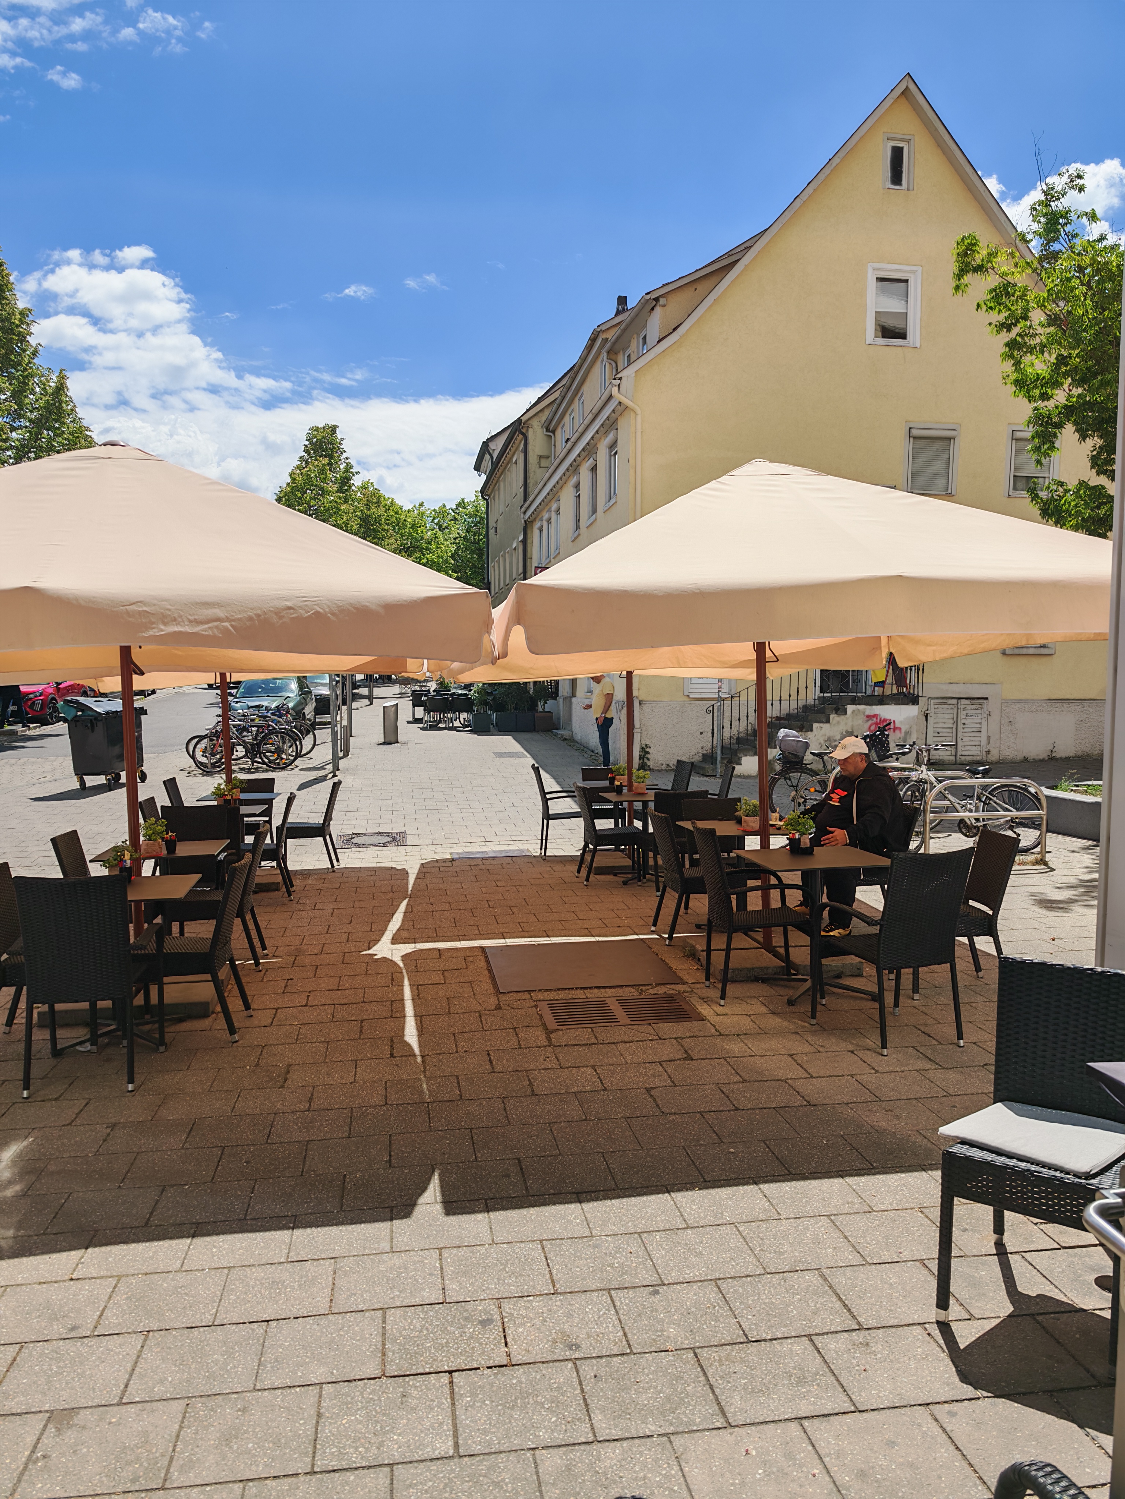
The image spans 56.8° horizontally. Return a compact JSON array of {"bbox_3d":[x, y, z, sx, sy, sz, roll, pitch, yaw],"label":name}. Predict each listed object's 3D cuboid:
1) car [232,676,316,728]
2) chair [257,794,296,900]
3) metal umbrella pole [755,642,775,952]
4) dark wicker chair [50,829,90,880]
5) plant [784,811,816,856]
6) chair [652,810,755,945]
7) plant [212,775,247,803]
[{"bbox_3d":[-7.080,-1.130,25.500,1.760,1.460,4.350,-1,5,-8],"label":"car"},{"bbox_3d":[-2.495,0.799,8.609,0.580,0.860,0.460,-1,5,-10],"label":"chair"},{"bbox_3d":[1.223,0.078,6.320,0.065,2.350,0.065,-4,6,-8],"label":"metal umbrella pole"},{"bbox_3d":[-2.686,0.919,6.218,0.580,0.860,0.460,-1,5,-10],"label":"dark wicker chair"},{"bbox_3d":[1.387,0.481,6.050,0.175,0.250,0.165,-1,4,-8],"label":"plant"},{"bbox_3d":[0.906,0.843,7.109,0.600,0.870,0.490,-1,4,-8],"label":"chair"},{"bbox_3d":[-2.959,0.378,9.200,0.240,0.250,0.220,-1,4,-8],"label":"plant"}]

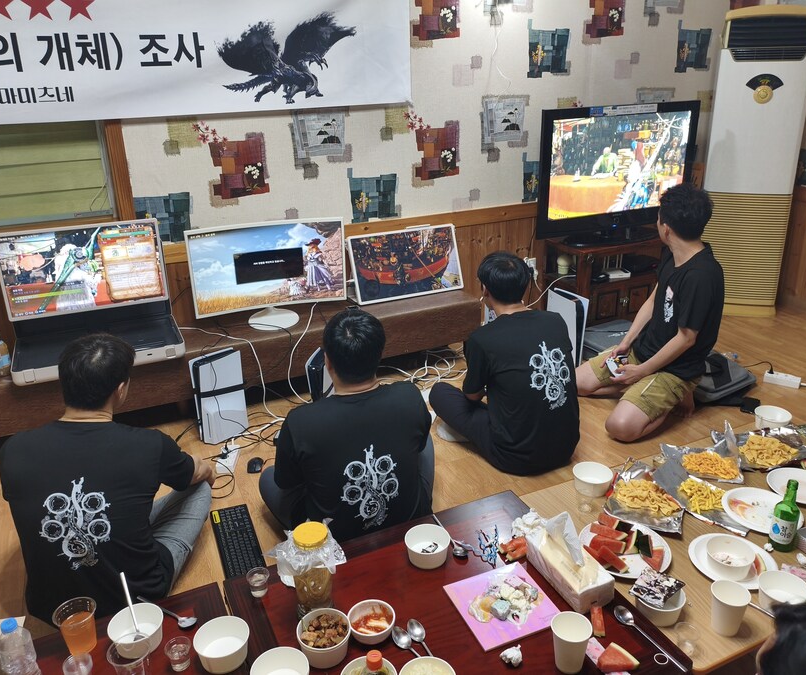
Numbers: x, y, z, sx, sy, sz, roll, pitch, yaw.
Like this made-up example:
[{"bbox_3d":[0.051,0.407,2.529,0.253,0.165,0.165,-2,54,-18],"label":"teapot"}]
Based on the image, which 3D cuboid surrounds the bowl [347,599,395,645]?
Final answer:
[{"bbox_3d":[-0.073,0.669,1.579,0.111,0.046,0.111,-2,20,1],"label":"bowl"}]

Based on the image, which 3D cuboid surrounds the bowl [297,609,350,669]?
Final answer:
[{"bbox_3d":[-0.181,0.704,1.575,0.123,0.065,0.123,-2,22,1],"label":"bowl"}]

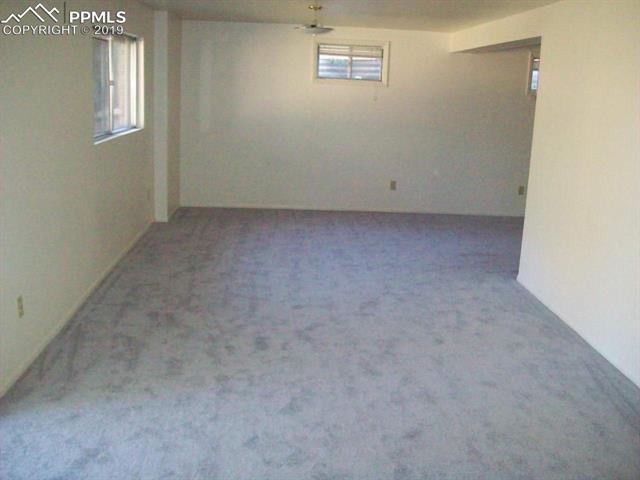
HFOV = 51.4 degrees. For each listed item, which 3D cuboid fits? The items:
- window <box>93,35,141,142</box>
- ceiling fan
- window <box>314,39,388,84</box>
[{"bbox_3d":[-1.769,-1.368,5.831,0.100,0.880,1.860,2,14,-4],"label":"window"},{"bbox_3d":[-0.049,-1.924,5.824,0.345,0.260,0.345,2,14,-4],"label":"ceiling fan"},{"bbox_3d":[0.386,-2.191,8.249,0.940,0.520,0.090,2,14,-4],"label":"window"}]

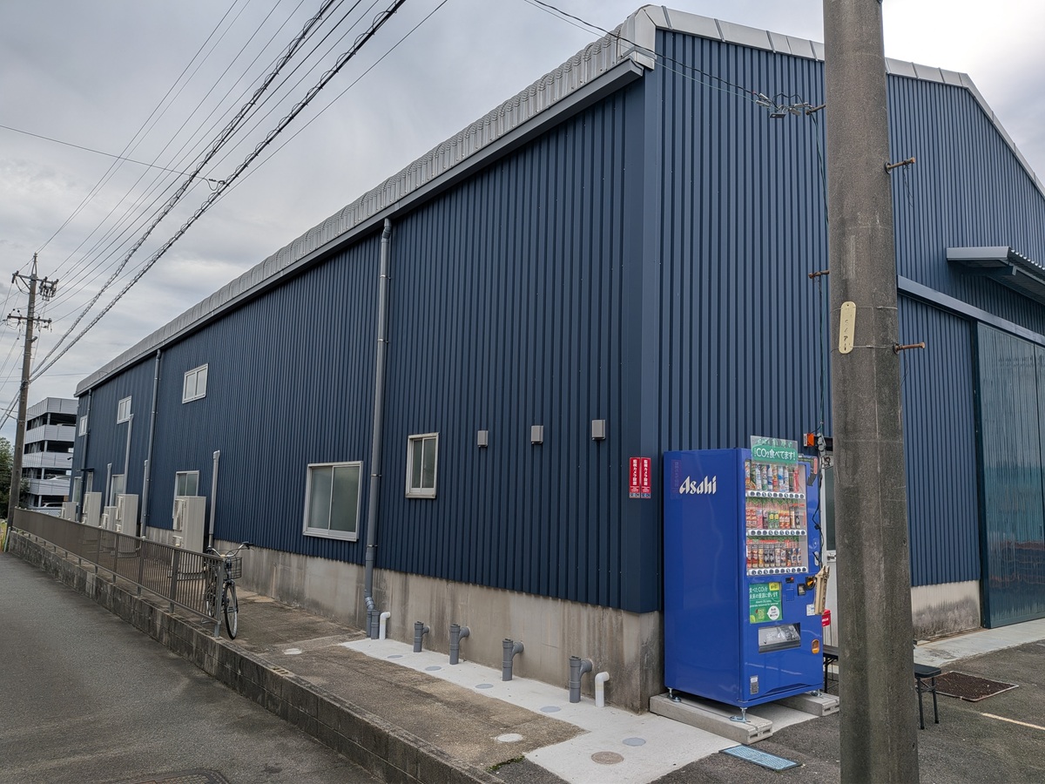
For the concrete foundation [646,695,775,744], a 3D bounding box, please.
[{"bbox_3d":[1.318,2.296,5.129,0.295,0.090,0.890,7,-10,-35],"label":"concrete foundation"}]

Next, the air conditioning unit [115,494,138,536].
[{"bbox_3d":[-9.606,3.183,17.410,0.380,1.380,0.900,8,-10,-39],"label":"air conditioning unit"}]

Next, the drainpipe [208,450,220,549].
[{"bbox_3d":[-5.735,1.990,13.466,0.100,1.850,0.100,8,-10,-39],"label":"drainpipe"}]

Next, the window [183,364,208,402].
[{"bbox_3d":[-6.915,-0.165,15.370,0.100,0.694,1.748,8,-11,-39],"label":"window"}]

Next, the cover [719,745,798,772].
[{"bbox_3d":[1.454,2.261,4.439,0.250,0.030,0.420,8,-10,-39],"label":"cover"}]

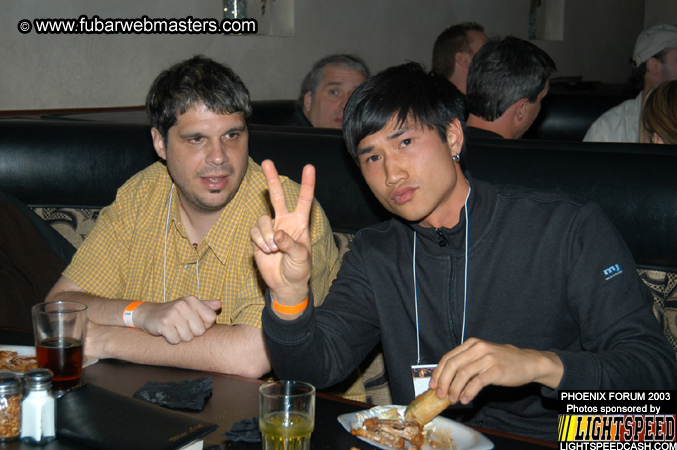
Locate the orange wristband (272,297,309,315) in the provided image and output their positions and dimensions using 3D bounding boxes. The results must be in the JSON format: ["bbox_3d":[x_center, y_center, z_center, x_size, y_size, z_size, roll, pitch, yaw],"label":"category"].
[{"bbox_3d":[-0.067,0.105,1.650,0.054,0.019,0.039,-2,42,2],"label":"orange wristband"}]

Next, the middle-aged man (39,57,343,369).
[{"bbox_3d":[-0.265,0.326,2.028,0.580,1.210,0.670,3,9,21],"label":"middle-aged man"}]

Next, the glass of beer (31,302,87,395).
[{"bbox_3d":[-0.405,0.181,1.720,0.081,0.124,0.081,0,8,0],"label":"glass of beer"}]

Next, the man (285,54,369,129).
[{"bbox_3d":[-0.010,0.151,3.226,0.520,1.220,0.680,-1,8,-5],"label":"man"}]

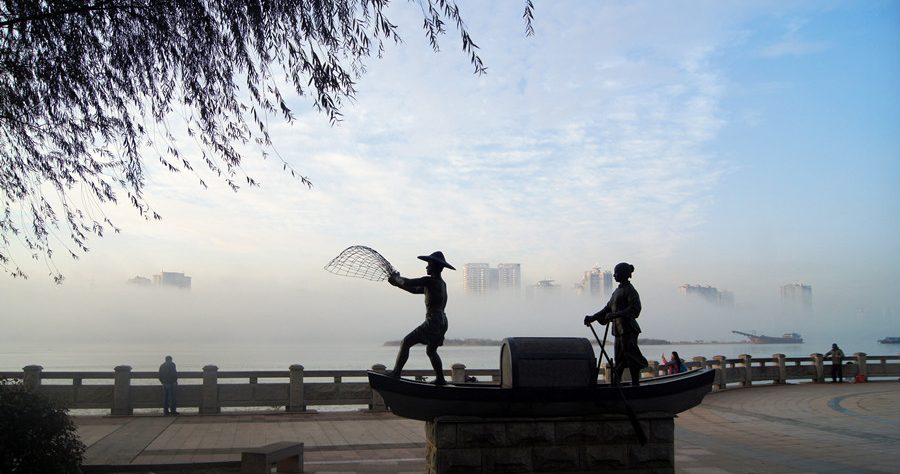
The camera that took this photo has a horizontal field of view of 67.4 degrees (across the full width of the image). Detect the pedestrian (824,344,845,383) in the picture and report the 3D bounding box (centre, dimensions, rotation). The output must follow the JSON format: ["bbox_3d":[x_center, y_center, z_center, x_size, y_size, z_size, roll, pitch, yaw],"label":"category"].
[{"bbox_3d":[17.217,5.652,30.195,0.780,1.744,0.450,-3,-9,20],"label":"pedestrian"}]

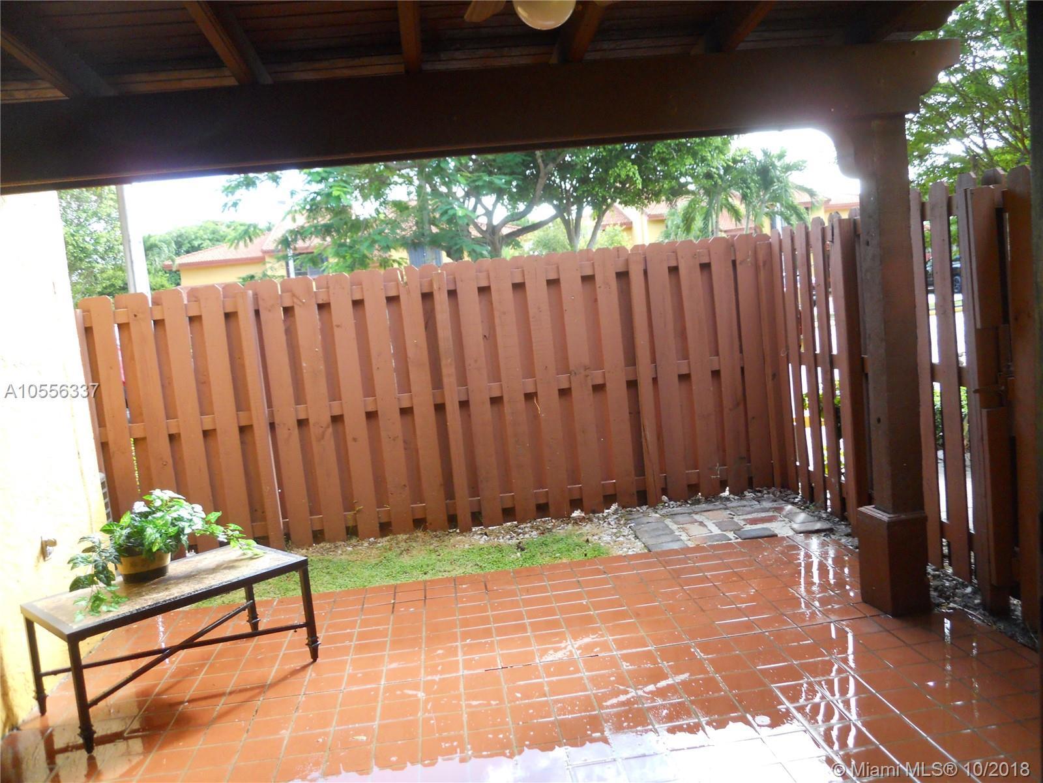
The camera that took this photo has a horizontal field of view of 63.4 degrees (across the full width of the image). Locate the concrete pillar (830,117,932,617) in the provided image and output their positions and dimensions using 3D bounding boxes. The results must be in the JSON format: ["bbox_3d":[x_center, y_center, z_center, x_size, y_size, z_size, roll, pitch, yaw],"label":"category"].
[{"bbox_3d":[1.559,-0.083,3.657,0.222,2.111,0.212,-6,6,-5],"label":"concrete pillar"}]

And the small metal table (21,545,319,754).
[{"bbox_3d":[-1.487,1.044,3.644,0.574,0.466,0.996,0,8,45],"label":"small metal table"}]

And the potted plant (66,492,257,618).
[{"bbox_3d":[-1.571,0.626,3.625,0.424,0.383,0.815,0,8,45],"label":"potted plant"}]

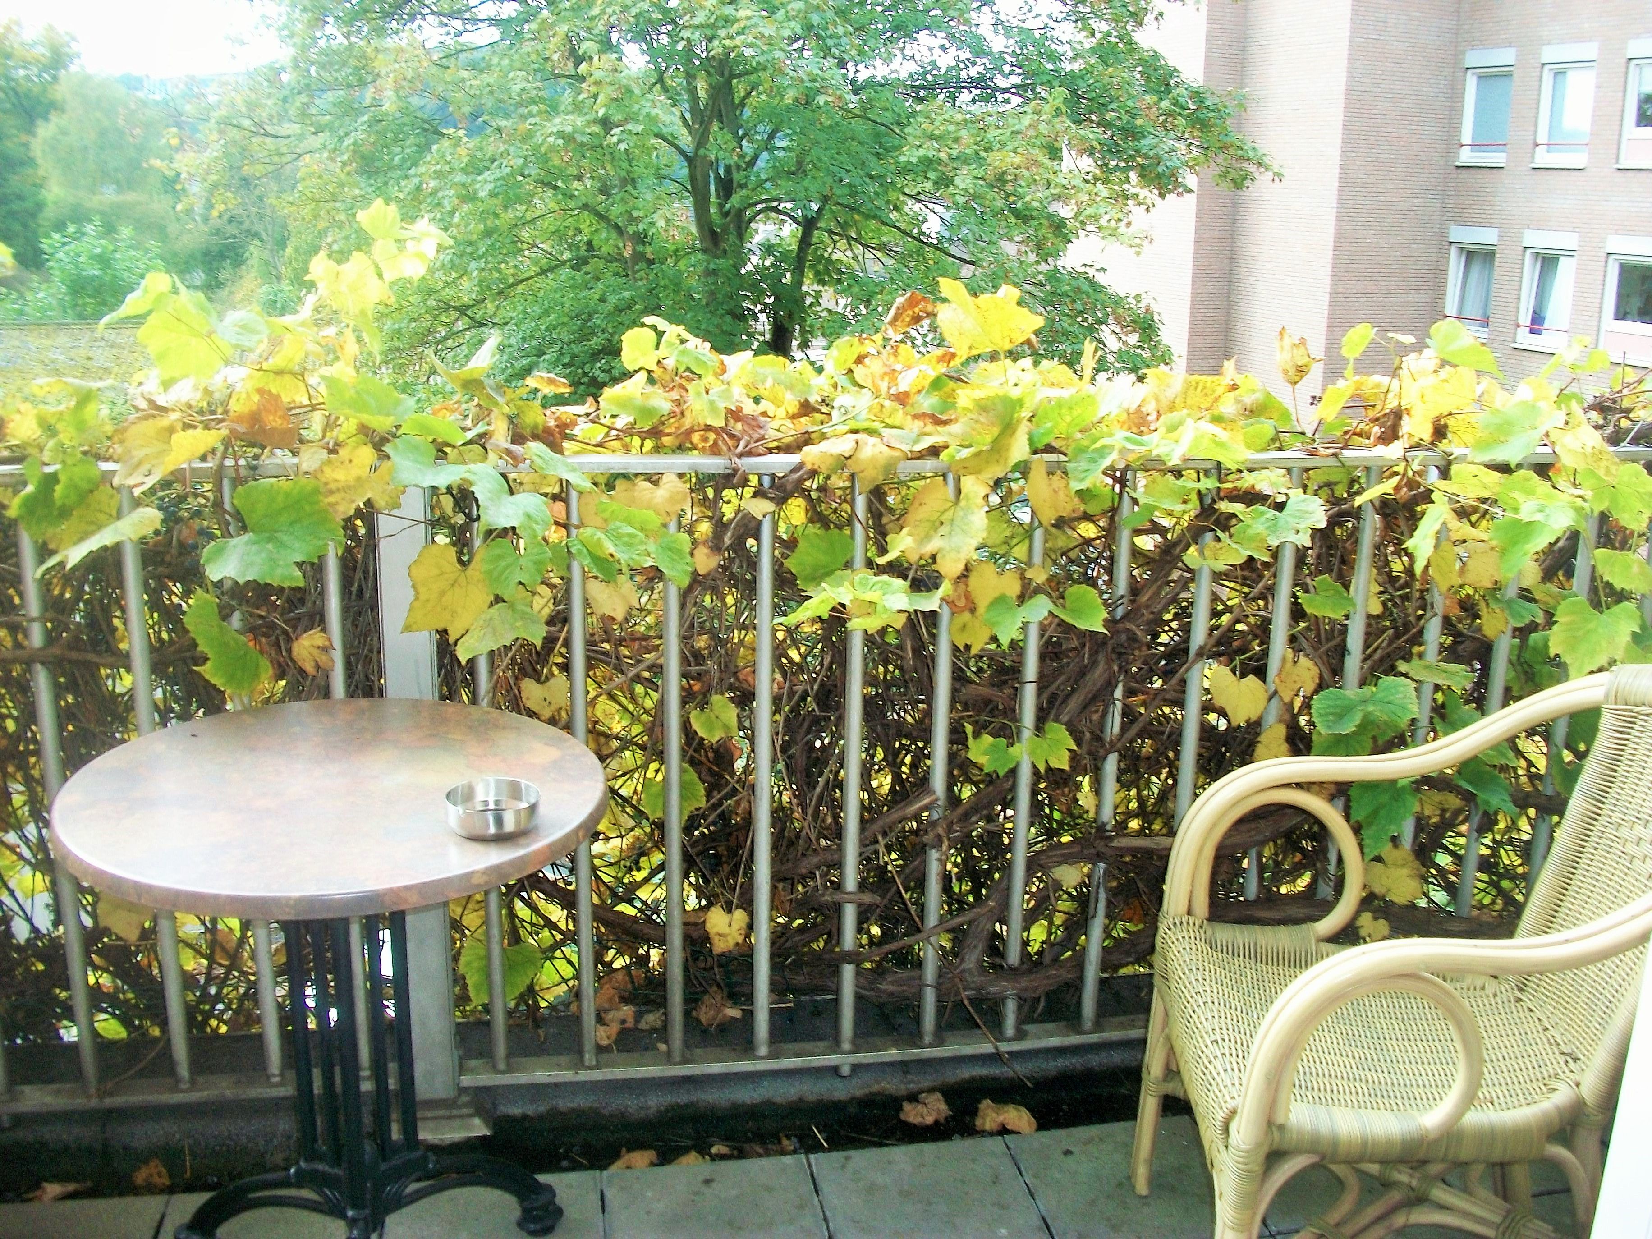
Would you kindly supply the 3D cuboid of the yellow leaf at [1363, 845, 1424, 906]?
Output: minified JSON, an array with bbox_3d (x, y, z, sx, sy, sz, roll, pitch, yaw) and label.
[{"bbox_3d":[0.899,0.402,2.415,0.081,0.087,0.040,6,16,15],"label":"yellow leaf"}]

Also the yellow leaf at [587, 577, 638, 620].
[{"bbox_3d":[-0.301,-0.029,2.153,0.071,0.062,0.030,-1,10,-9],"label":"yellow leaf"}]

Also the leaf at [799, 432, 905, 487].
[{"bbox_3d":[0.036,-0.217,2.097,0.145,0.072,0.050,-1,-10,-9],"label":"leaf"}]

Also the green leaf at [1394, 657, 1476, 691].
[{"bbox_3d":[0.937,0.083,2.348,0.127,0.030,0.059,16,50,5],"label":"green leaf"}]

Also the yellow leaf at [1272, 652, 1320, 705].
[{"bbox_3d":[0.726,0.090,2.357,0.076,0.082,0.020,3,5,4],"label":"yellow leaf"}]

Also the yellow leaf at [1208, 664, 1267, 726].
[{"bbox_3d":[0.639,0.117,2.369,0.094,0.098,0.020,2,5,3],"label":"yellow leaf"}]

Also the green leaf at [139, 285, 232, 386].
[{"bbox_3d":[-0.833,-0.369,1.985,0.122,0.129,0.040,-1,5,-9],"label":"green leaf"}]

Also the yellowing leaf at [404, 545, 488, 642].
[{"bbox_3d":[-0.498,-0.037,2.008,0.111,0.127,0.045,-2,16,-13],"label":"yellowing leaf"}]

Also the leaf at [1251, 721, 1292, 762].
[{"bbox_3d":[0.704,0.201,2.414,0.071,0.083,0.025,-1,6,-10],"label":"leaf"}]

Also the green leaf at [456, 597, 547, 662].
[{"bbox_3d":[-0.439,0.013,2.063,0.126,0.105,0.030,1,-25,-1],"label":"green leaf"}]

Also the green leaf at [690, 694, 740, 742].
[{"bbox_3d":[-0.163,0.145,2.244,0.073,0.070,0.025,-1,10,-9],"label":"green leaf"}]

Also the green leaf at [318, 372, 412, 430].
[{"bbox_3d":[-0.582,-0.276,1.935,0.111,0.068,0.070,-3,16,-15],"label":"green leaf"}]

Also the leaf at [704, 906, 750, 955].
[{"bbox_3d":[-0.154,0.484,2.376,0.072,0.078,0.020,0,5,-7],"label":"leaf"}]

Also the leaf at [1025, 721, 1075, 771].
[{"bbox_3d":[0.335,0.193,2.286,0.074,0.076,0.020,-12,2,-10],"label":"leaf"}]

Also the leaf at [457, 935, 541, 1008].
[{"bbox_3d":[-0.500,0.538,2.333,0.128,0.110,0.035,-1,10,-9],"label":"leaf"}]

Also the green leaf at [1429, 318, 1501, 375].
[{"bbox_3d":[0.977,-0.412,2.328,0.124,0.091,0.045,-1,-15,-9],"label":"green leaf"}]

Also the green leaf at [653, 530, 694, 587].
[{"bbox_3d":[-0.208,-0.083,2.081,0.053,0.078,0.030,-1,5,-9],"label":"green leaf"}]

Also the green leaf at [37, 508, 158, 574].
[{"bbox_3d":[-0.909,-0.097,1.909,0.160,0.040,0.058,-26,65,-23],"label":"green leaf"}]

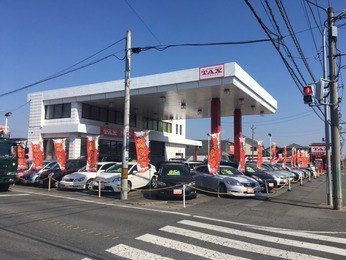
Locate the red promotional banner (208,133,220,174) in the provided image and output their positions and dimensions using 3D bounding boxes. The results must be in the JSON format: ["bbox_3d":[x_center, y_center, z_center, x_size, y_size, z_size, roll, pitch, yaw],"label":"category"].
[{"bbox_3d":[1.888,1.083,13.200,0.560,1.860,0.200,5,-7,-30],"label":"red promotional banner"}]

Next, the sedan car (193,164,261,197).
[{"bbox_3d":[2.430,2.524,15.093,1.820,1.430,4.800,3,-6,-23],"label":"sedan car"}]

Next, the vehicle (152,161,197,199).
[{"bbox_3d":[0.006,2.413,14.501,1.720,1.480,4.650,1,-5,-6],"label":"vehicle"}]

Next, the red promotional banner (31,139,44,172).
[{"bbox_3d":[-7.958,1.503,17.100,0.660,1.800,0.120,2,-5,-14],"label":"red promotional banner"}]

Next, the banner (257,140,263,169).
[{"bbox_3d":[5.550,1.605,18.400,0.540,1.830,0.200,5,-7,-30],"label":"banner"}]

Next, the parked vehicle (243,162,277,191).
[{"bbox_3d":[4.256,2.722,17.353,1.720,1.500,4.400,3,-6,-23],"label":"parked vehicle"}]

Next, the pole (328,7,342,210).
[{"bbox_3d":[6.075,-0.948,10.982,0.340,7.766,0.340,-2,-7,31],"label":"pole"}]

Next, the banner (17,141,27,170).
[{"bbox_3d":[-9.994,1.721,19.200,0.600,1.850,0.180,4,-7,-27],"label":"banner"}]

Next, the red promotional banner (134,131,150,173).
[{"bbox_3d":[-1.365,0.978,13.200,0.660,1.820,0.120,2,-5,-14],"label":"red promotional banner"}]

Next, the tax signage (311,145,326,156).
[{"bbox_3d":[29.178,4.146,57.000,4.100,2.000,0.350,-2,-7,31],"label":"tax signage"}]

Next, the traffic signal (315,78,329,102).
[{"bbox_3d":[5.648,-1.497,10.997,0.400,0.820,0.420,-1,-6,17],"label":"traffic signal"}]

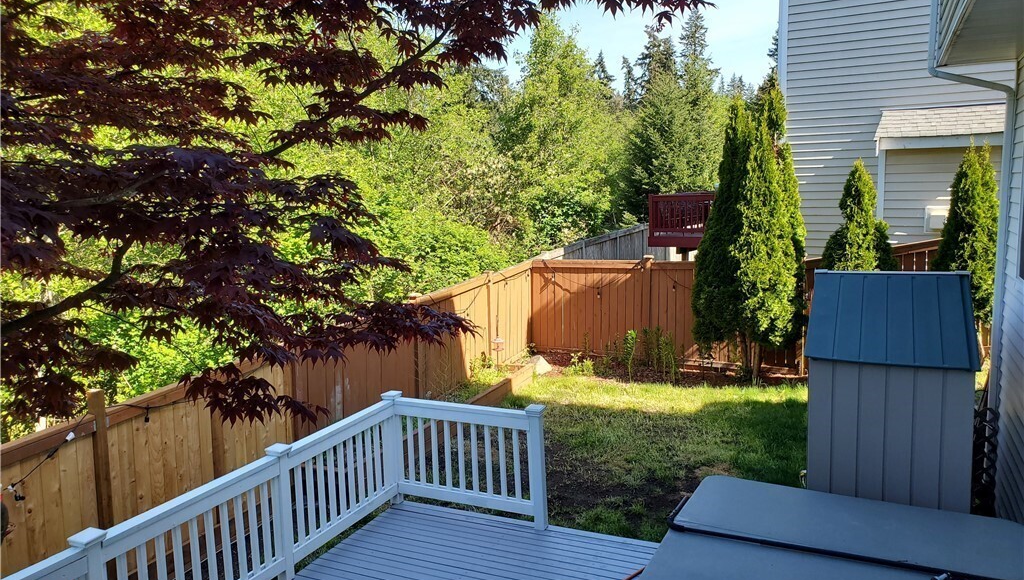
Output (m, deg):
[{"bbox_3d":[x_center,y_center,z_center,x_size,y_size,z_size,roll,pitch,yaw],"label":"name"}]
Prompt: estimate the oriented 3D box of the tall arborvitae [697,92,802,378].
[{"bbox_3d":[3.743,-0.916,12.238,1.676,4.588,1.425,2,8,24],"label":"tall arborvitae"}]

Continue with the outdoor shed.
[{"bbox_3d":[3.759,0.988,7.770,1.381,2.330,2.200,2,8,24],"label":"outdoor shed"}]

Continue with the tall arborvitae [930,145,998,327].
[{"bbox_3d":[6.492,-0.586,11.032,0.911,3.071,0.911,2,8,24],"label":"tall arborvitae"}]

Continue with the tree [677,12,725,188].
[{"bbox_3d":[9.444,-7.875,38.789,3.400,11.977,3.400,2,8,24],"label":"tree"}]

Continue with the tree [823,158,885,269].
[{"bbox_3d":[5.175,-0.348,11.666,1.027,3.191,1.027,2,8,24],"label":"tree"}]

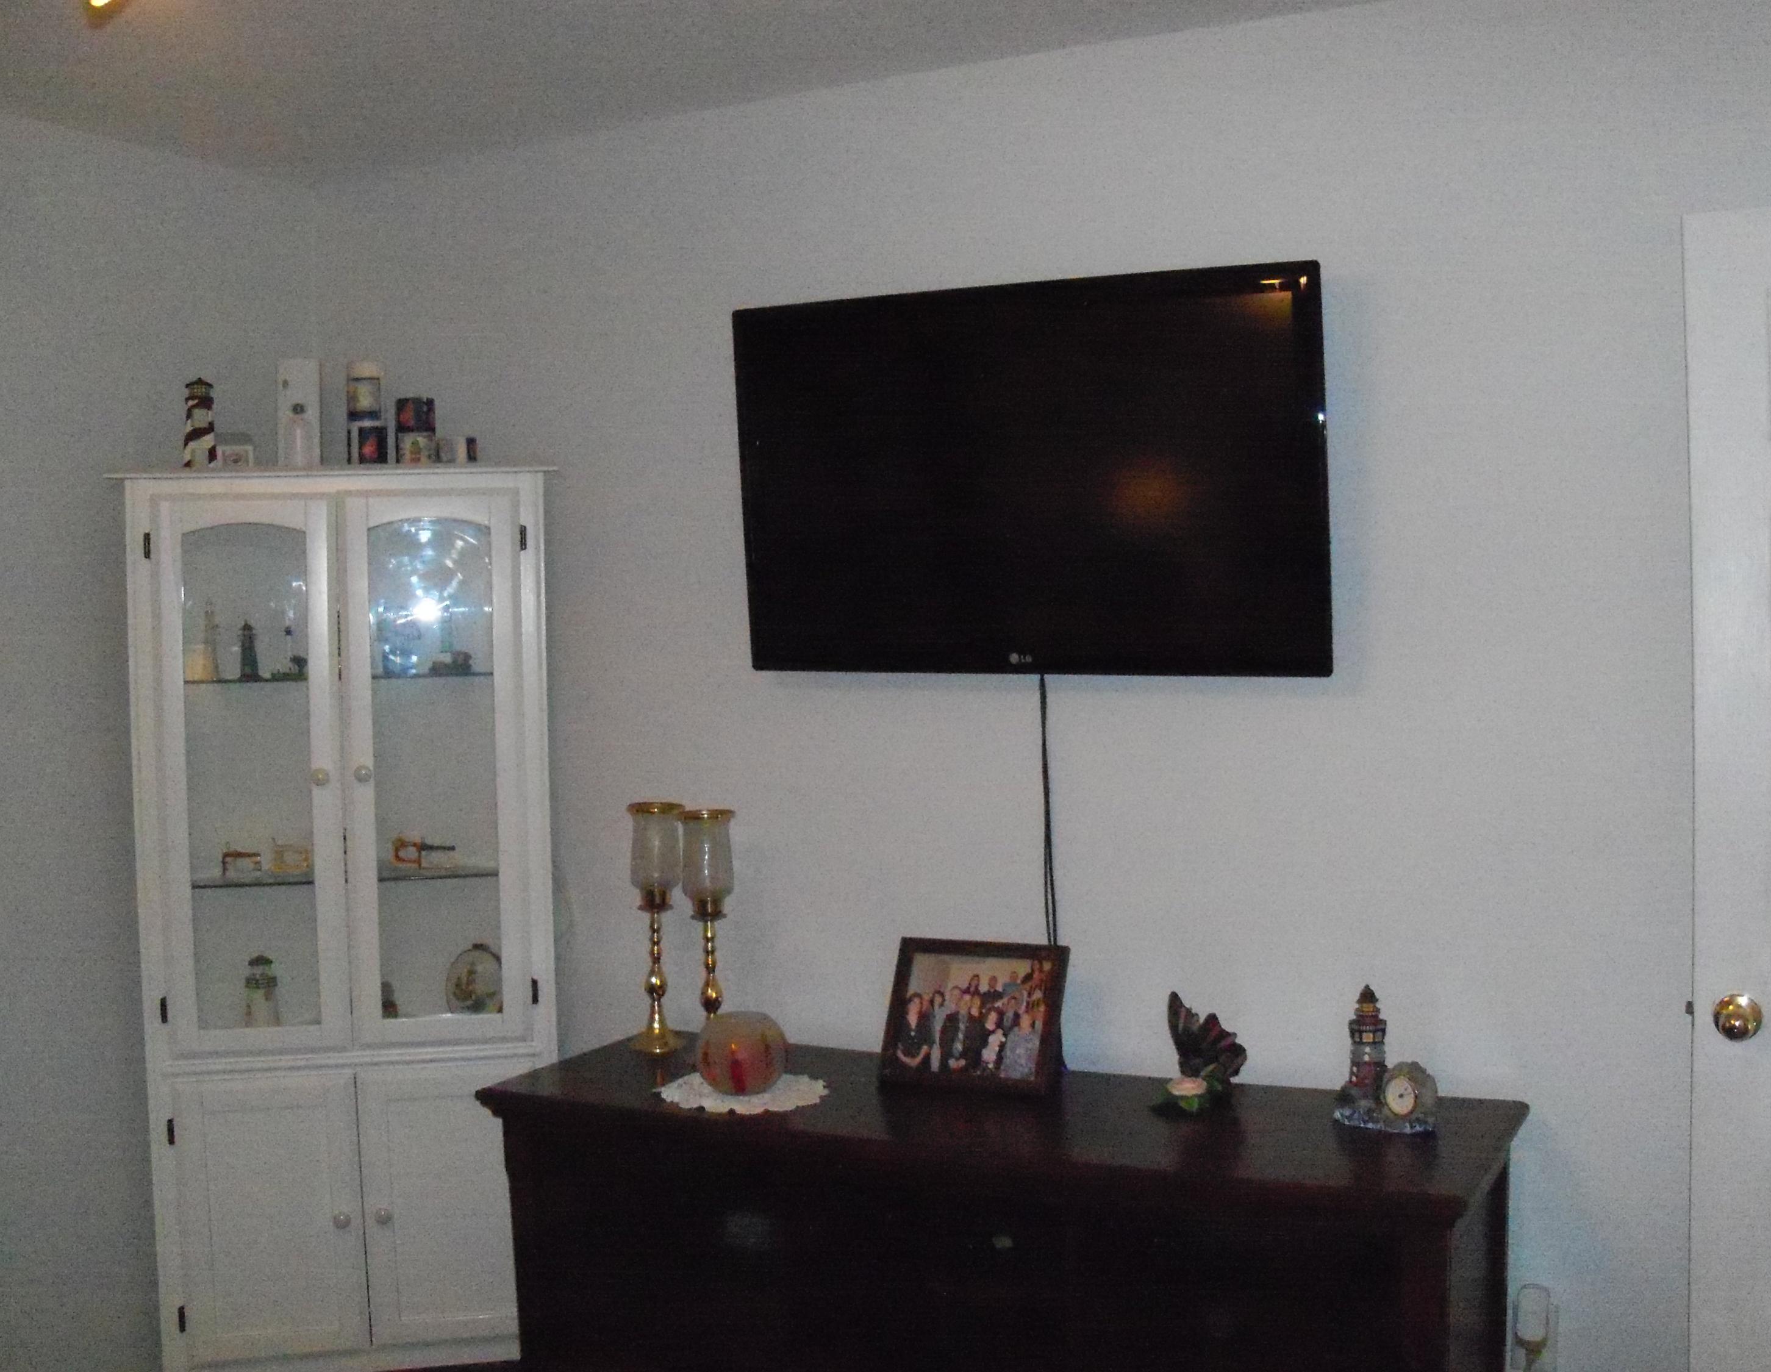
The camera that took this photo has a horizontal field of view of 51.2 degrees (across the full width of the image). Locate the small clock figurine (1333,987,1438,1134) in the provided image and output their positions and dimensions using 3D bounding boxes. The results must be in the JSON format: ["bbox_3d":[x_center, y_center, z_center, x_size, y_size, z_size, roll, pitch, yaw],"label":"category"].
[{"bbox_3d":[0.711,0.528,2.630,0.135,0.190,0.085,0,2,40],"label":"small clock figurine"}]

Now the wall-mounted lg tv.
[{"bbox_3d":[0.222,-0.334,3.008,1.020,0.625,0.075,1,9,27],"label":"wall-mounted lg tv"}]

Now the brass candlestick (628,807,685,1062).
[{"bbox_3d":[-0.404,0.422,3.250,0.102,0.425,0.102,-1,2,0],"label":"brass candlestick"}]

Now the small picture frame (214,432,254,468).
[{"bbox_3d":[-1.190,-0.430,3.390,0.072,0.072,0.030,-2,2,-14],"label":"small picture frame"}]

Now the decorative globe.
[{"bbox_3d":[-0.226,0.584,2.930,0.145,0.118,0.145,-1,2,0],"label":"decorative globe"}]

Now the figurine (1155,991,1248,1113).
[{"bbox_3d":[0.476,0.548,2.785,0.128,0.165,0.090,-1,2,26],"label":"figurine"}]

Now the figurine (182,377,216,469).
[{"bbox_3d":[-1.241,-0.473,3.345,0.062,0.168,0.062,-2,2,-17],"label":"figurine"}]

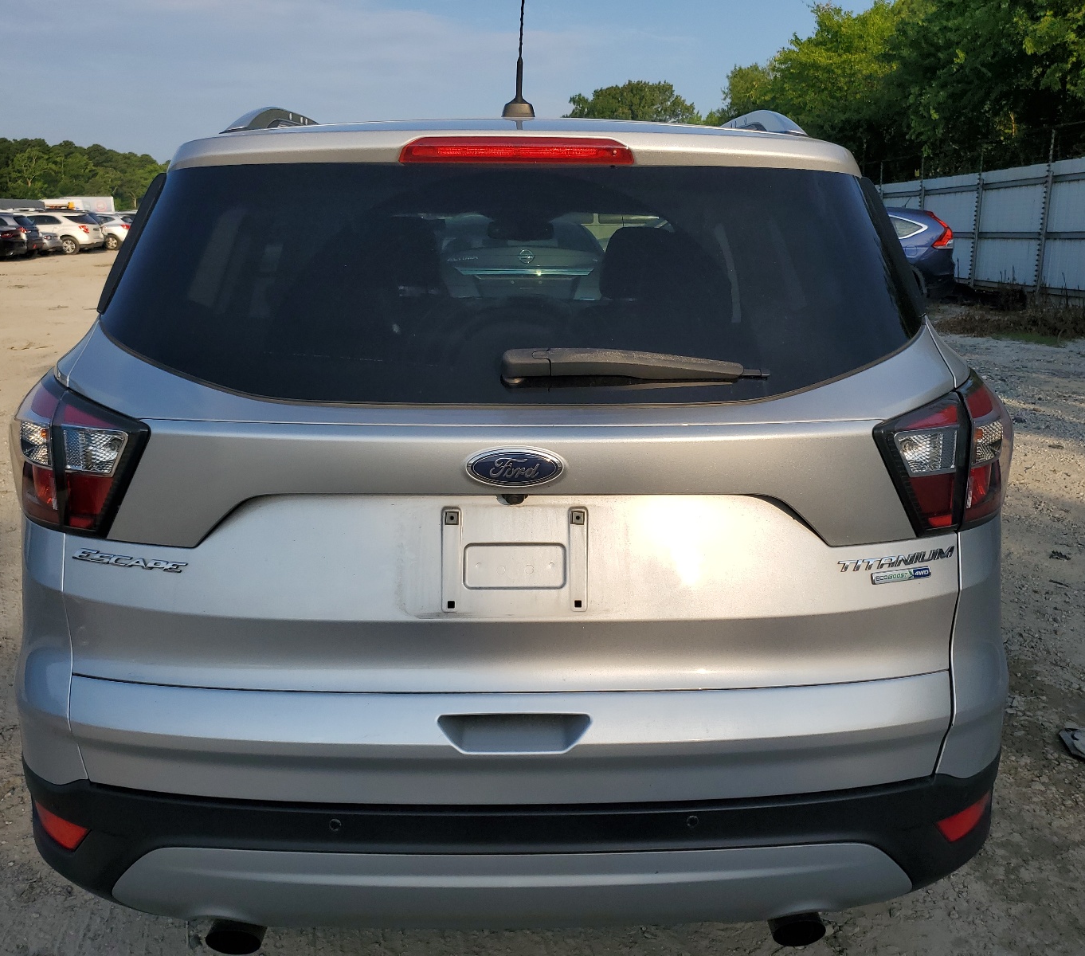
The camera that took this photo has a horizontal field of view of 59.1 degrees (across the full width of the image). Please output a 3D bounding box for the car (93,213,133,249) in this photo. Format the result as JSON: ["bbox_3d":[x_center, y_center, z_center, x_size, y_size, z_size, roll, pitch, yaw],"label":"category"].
[{"bbox_3d":[-21.400,-11.745,45.510,4.600,1.660,1.830,0,15,0],"label":"car"}]

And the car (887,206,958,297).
[{"bbox_3d":[5.750,-4.494,19.085,4.530,1.660,1.820,2,15,6],"label":"car"}]

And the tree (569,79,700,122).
[{"bbox_3d":[7.400,-25.028,76.132,11.000,12.400,10.500,0,15,0],"label":"tree"}]

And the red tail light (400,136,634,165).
[{"bbox_3d":[-0.040,-0.515,1.510,0.368,0.043,0.060,0,15,0],"label":"red tail light"}]

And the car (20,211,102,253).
[{"bbox_3d":[-21.200,-10.435,40.788,4.770,1.720,1.840,0,15,0],"label":"car"}]

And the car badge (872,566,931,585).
[{"bbox_3d":[0.532,0.144,1.418,0.103,0.018,0.005,-5,4,-18],"label":"car badge"}]

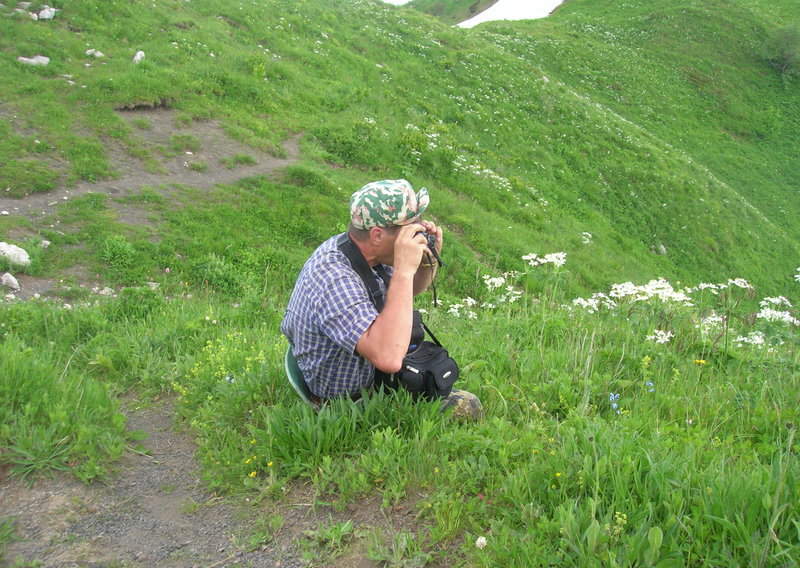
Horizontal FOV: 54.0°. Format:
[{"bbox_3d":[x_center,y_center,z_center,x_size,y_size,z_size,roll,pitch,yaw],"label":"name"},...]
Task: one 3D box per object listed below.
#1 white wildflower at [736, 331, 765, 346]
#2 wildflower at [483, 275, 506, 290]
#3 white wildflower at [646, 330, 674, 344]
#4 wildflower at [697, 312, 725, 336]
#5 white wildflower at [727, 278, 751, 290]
[{"bbox_3d":[1.468,0.229,3.300,0.122,0.041,0.104,0,12,0],"label":"white wildflower"},{"bbox_3d":[0.439,-0.007,3.650,0.108,0.051,0.092,0,12,0],"label":"wildflower"},{"bbox_3d":[1.094,0.225,3.300,0.114,0.035,0.097,0,12,0],"label":"white wildflower"},{"bbox_3d":[1.343,0.175,3.400,0.118,0.079,0.100,0,12,0],"label":"wildflower"},{"bbox_3d":[1.555,0.002,3.600,0.116,0.035,0.098,0,12,0],"label":"white wildflower"}]

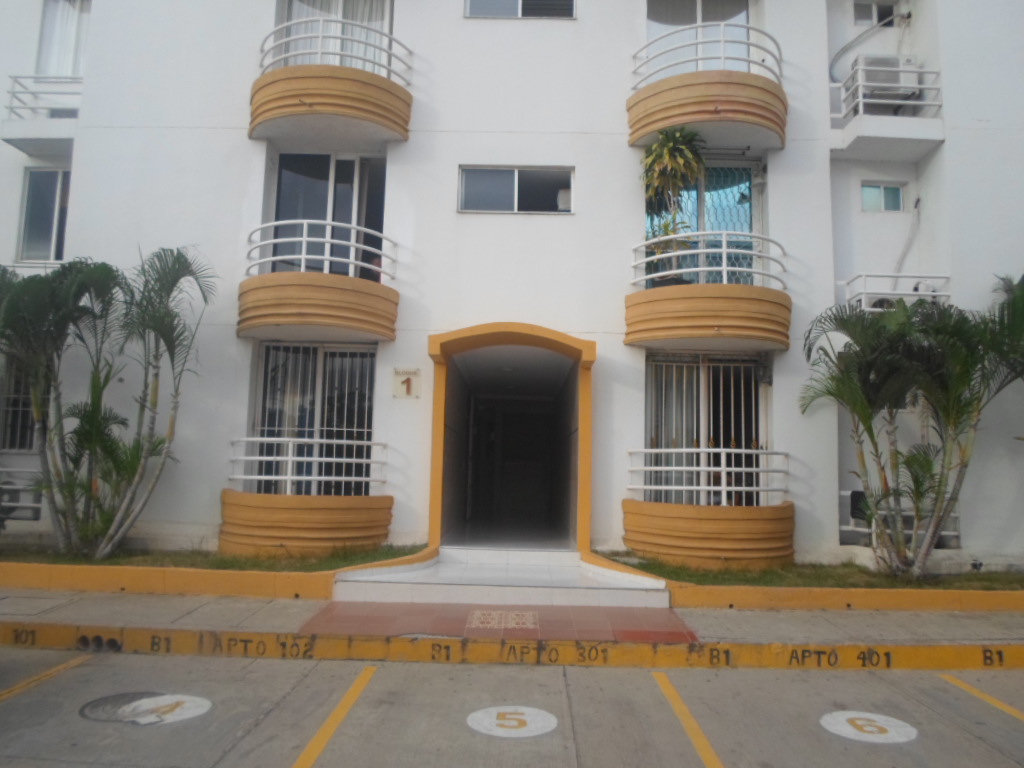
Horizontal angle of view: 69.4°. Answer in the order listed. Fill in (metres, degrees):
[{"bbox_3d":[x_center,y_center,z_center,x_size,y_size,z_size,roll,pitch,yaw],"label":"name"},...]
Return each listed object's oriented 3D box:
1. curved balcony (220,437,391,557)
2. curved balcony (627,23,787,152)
[{"bbox_3d":[-2.671,1.396,9.211,2.241,1.386,0.847,1,-8,1],"label":"curved balcony"},{"bbox_3d":[2.693,-3.948,9.878,2.241,1.334,0.847,1,-8,1],"label":"curved balcony"}]

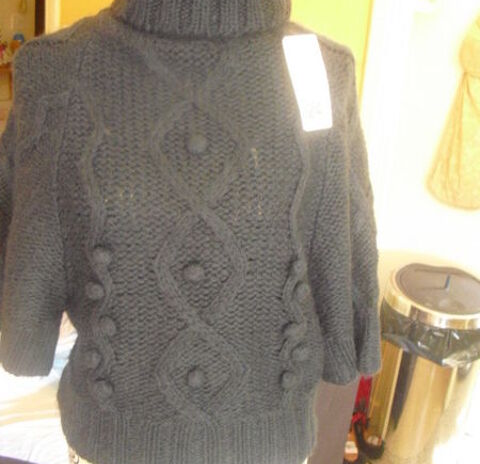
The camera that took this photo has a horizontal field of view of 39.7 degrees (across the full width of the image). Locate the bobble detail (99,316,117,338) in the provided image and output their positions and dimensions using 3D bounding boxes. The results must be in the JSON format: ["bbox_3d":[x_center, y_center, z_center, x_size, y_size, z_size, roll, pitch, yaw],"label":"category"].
[{"bbox_3d":[-0.179,0.128,0.899,0.025,0.027,0.018,8,12,20],"label":"bobble detail"}]

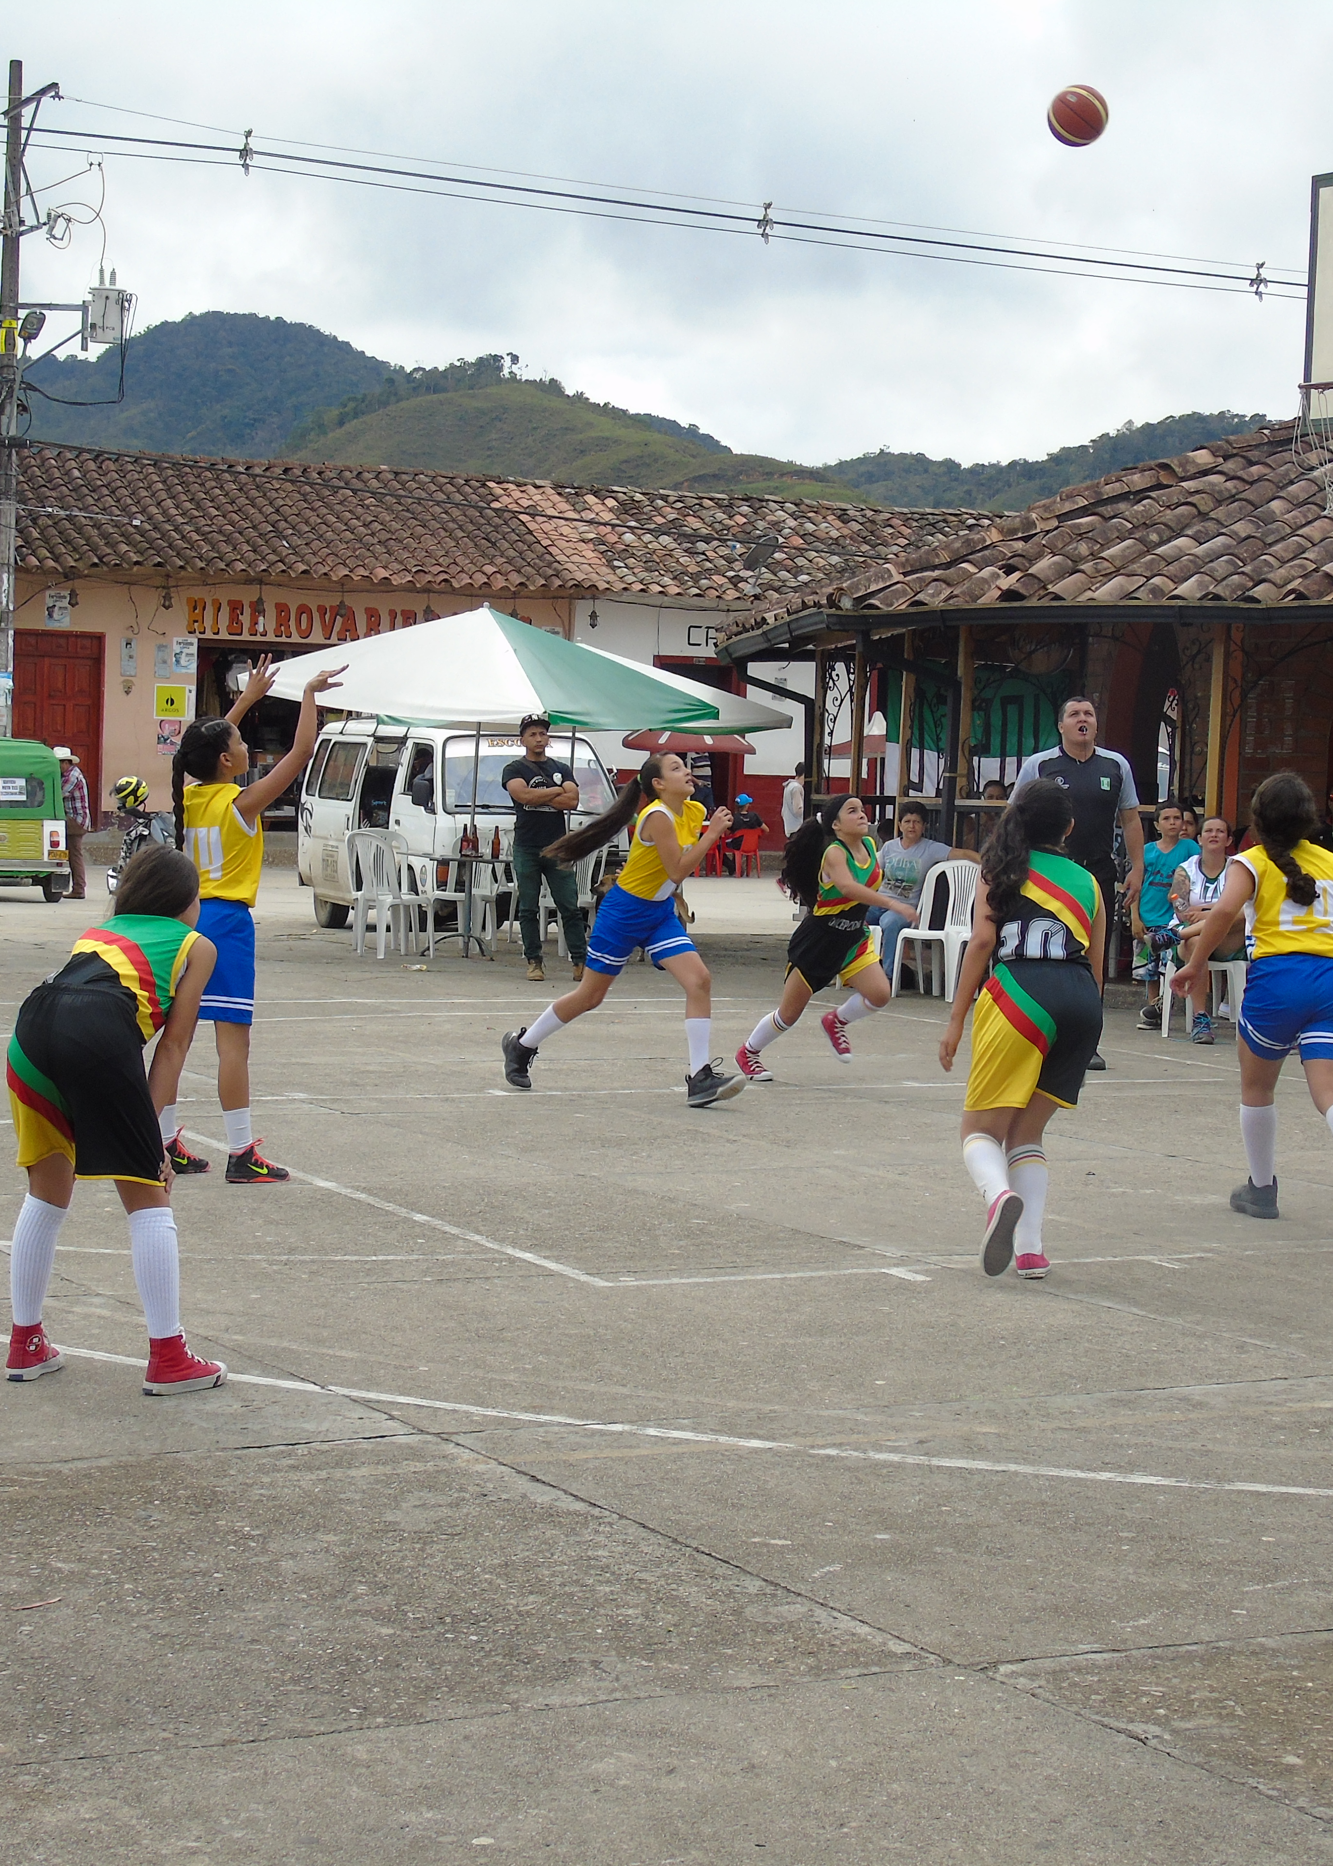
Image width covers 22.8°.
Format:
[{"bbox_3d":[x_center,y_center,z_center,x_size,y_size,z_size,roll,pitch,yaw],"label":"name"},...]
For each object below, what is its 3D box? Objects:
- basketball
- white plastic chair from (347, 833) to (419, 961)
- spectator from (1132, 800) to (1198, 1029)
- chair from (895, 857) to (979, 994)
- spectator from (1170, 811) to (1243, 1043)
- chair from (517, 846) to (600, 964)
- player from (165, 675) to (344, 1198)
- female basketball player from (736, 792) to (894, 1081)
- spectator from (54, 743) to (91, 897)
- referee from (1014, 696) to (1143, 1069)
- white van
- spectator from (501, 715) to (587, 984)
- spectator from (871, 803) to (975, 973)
[{"bbox_3d":[1.584,-3.136,12.700,0.237,0.237,0.237,2,3,0],"label":"basketball"},{"bbox_3d":[-1.962,-0.269,23.709,0.540,0.880,0.520,0,3,-22],"label":"white plastic chair"},{"bbox_3d":[2.852,-0.094,18.819,0.400,1.306,0.320,3,3,16],"label":"spectator"},{"bbox_3d":[1.748,-0.014,20.979,0.480,0.870,0.520,3,3,31],"label":"chair"},{"bbox_3d":[2.973,-0.037,18.270,0.520,1.253,0.780,3,3,20],"label":"spectator"},{"bbox_3d":[-0.680,-0.261,24.266,0.540,0.880,0.520,1,3,-18],"label":"chair"},{"bbox_3d":[-1.374,-0.045,10.909,0.550,1.708,0.430,0,3,-25],"label":"player"},{"bbox_3d":[0.697,0.012,15.046,0.720,1.330,0.520,3,3,30],"label":"female basketball player"},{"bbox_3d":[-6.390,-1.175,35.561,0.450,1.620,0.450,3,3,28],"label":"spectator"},{"bbox_3d":[2.048,-0.246,16.147,0.620,1.810,0.460,2,3,5],"label":"referee"},{"bbox_3d":[-1.878,-0.949,29.254,1.680,1.850,4.300,0,3,-21],"label":"white van"},{"bbox_3d":[-0.770,-0.549,21.563,0.540,1.720,0.380,1,3,-3],"label":"spectator"},{"bbox_3d":[1.661,-0.217,21.069,0.740,1.240,0.720,2,3,6],"label":"spectator"}]

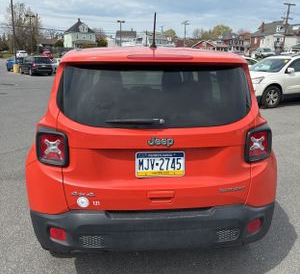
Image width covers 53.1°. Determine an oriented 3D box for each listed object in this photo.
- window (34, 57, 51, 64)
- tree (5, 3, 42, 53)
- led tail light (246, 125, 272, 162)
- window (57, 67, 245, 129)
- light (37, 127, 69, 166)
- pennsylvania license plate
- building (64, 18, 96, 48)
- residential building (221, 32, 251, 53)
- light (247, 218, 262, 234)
[{"bbox_3d":[-9.733,-6.934,27.300,1.400,0.550,0.160,-9,-4,-34],"label":"window"},{"bbox_3d":[-33.688,-28.895,80.000,8.800,12.500,8.500,1,15,0],"label":"tree"},{"bbox_3d":[0.722,0.039,2.000,0.195,0.230,0.105,-4,15,-19],"label":"led tail light"},{"bbox_3d":[0.053,-0.252,1.942,1.280,0.420,0.140,-1,-5,-5],"label":"window"},{"bbox_3d":[-0.607,0.057,1.883,0.195,0.230,0.105,3,15,9],"label":"light"},{"bbox_3d":[0.066,0.172,1.855,0.307,0.155,0.012,-1,11,-5],"label":"pennsylvania license plate"},{"bbox_3d":[-22.673,-33.439,98.000,8.400,10.200,9.200,-8,17,-29],"label":"building"},{"bbox_3d":[33.585,-37.003,118.000,10.200,8.600,9.500,0,15,-3],"label":"residential building"},{"bbox_3d":[0.706,0.595,2.044,0.105,0.080,0.045,-6,16,-24],"label":"light"}]

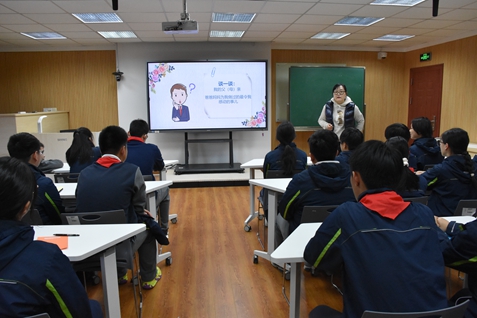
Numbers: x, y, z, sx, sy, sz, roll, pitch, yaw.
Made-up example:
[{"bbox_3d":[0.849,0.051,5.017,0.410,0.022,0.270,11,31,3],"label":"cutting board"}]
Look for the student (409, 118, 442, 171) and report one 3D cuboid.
[{"bbox_3d":[1.972,0.170,3.888,0.480,1.250,0.750,-3,10,-17],"label":"student"}]

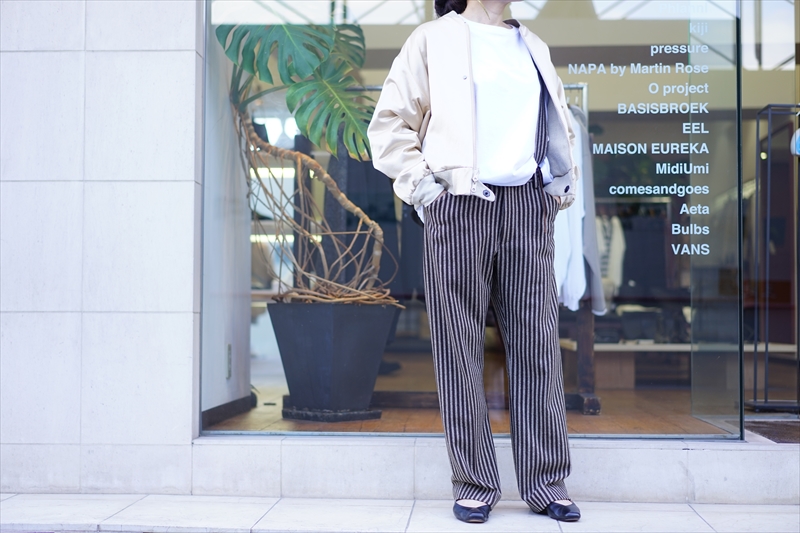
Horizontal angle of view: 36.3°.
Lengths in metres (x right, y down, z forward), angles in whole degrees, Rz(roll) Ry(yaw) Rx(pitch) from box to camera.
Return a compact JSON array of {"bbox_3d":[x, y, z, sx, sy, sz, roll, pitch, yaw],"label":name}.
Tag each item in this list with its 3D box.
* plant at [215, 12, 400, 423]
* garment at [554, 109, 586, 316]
[{"bbox_3d":[-0.291,-0.183,4.223,0.600,1.410,0.680,0,-2,3],"label":"plant"},{"bbox_3d":[0.619,-0.224,4.655,0.150,0.790,0.460,0,-2,1],"label":"garment"}]

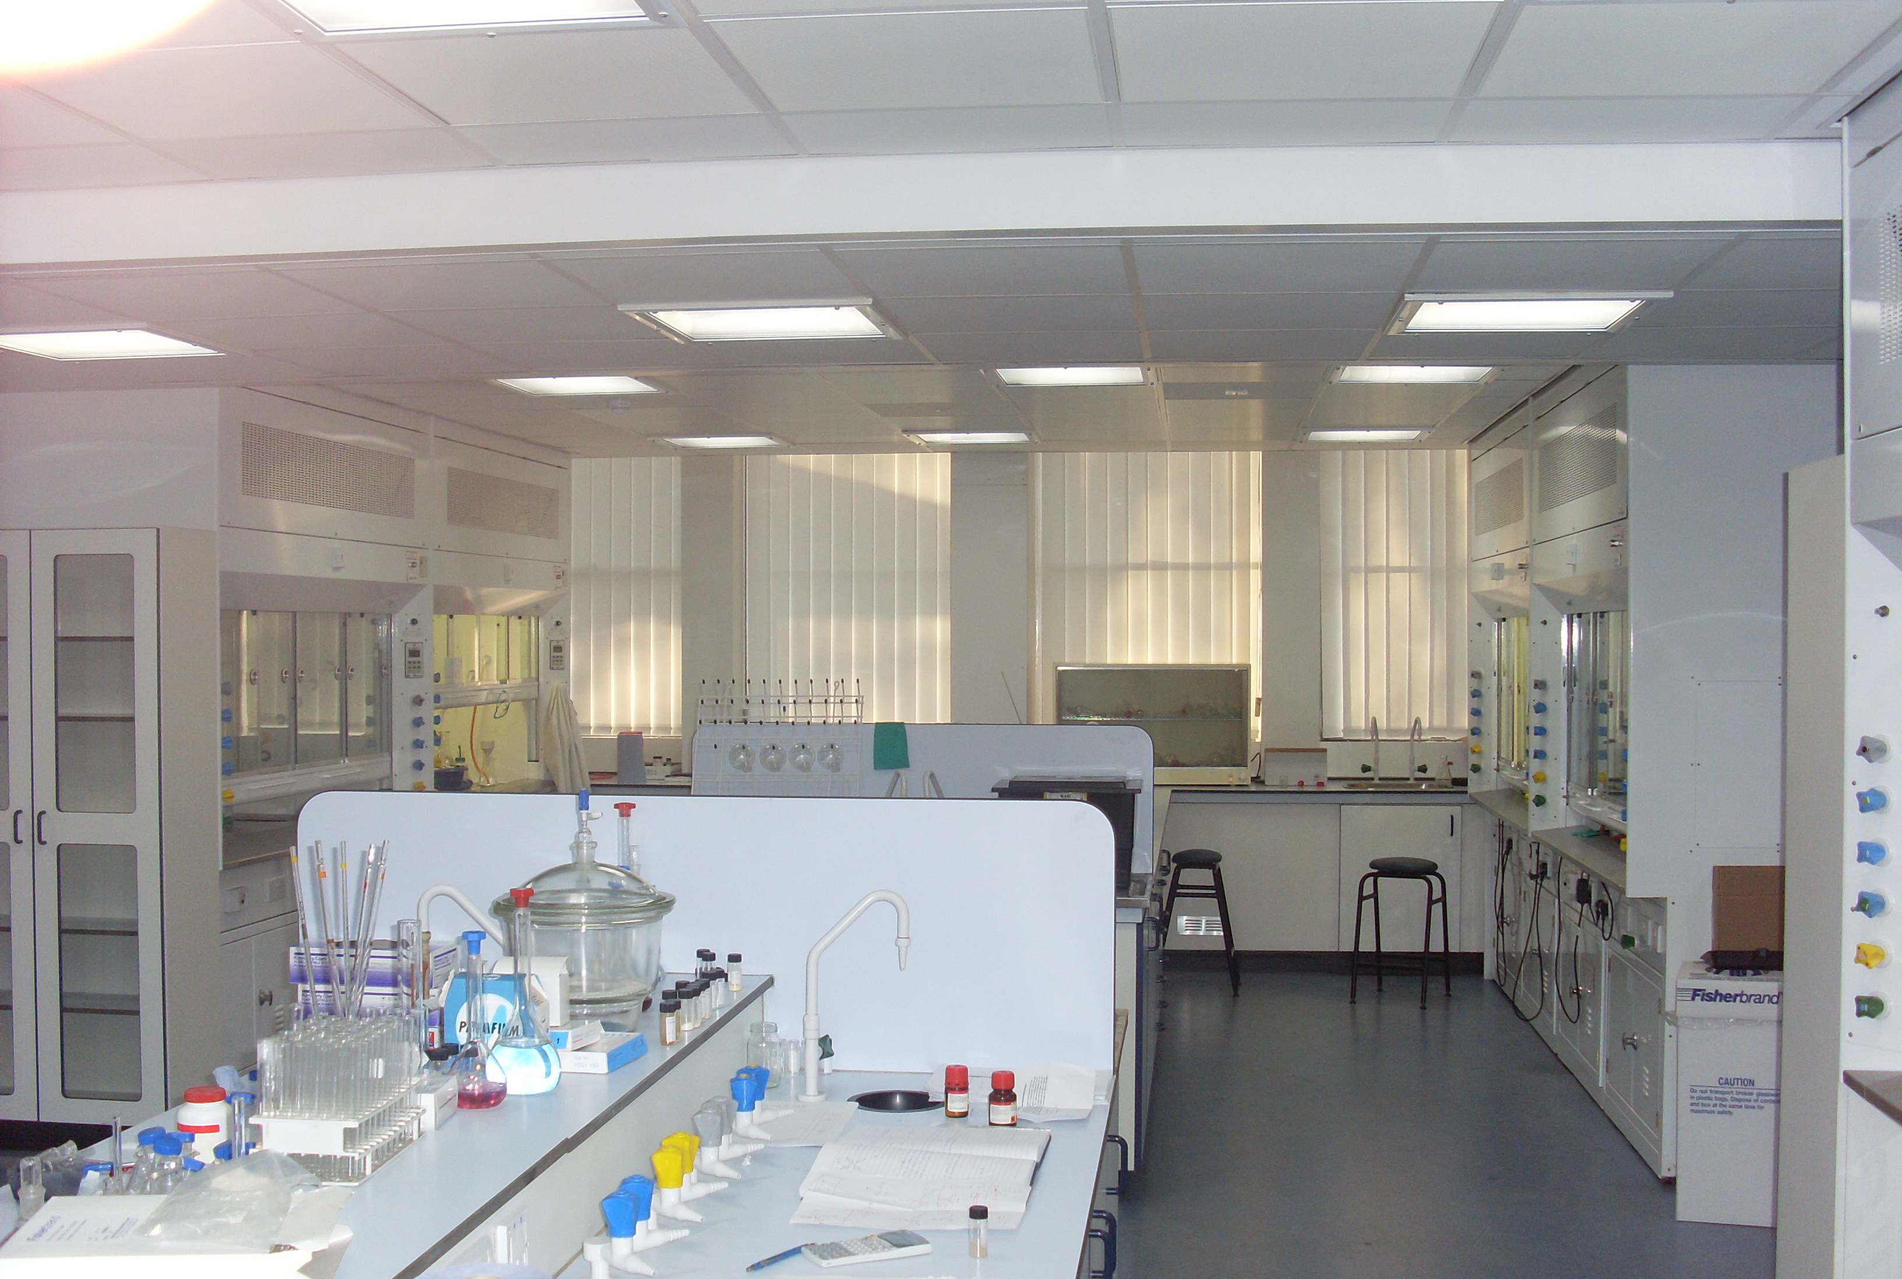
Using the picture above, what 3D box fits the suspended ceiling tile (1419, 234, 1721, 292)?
[{"bbox_3d":[1.257,-0.778,4.304,0.595,0.020,0.595,0,0,7],"label":"suspended ceiling tile"}]

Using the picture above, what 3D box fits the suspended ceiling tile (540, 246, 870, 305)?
[{"bbox_3d":[-0.525,-0.800,4.649,0.600,0.025,0.600,0,0,7],"label":"suspended ceiling tile"}]

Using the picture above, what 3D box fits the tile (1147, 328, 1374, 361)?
[{"bbox_3d":[0.817,-0.791,5.566,0.595,0.020,0.595,0,0,7],"label":"tile"}]

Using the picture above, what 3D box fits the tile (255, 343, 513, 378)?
[{"bbox_3d":[-1.594,-0.796,5.989,0.600,0.025,0.600,0,0,7],"label":"tile"}]

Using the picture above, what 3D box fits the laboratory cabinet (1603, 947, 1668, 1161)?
[{"bbox_3d":[2.455,1.308,6.776,0.500,0.550,0.900,0,0,7],"label":"laboratory cabinet"}]

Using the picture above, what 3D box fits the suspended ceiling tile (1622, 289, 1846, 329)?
[{"bbox_3d":[2.014,-0.813,5.095,0.600,0.020,0.602,0,0,7],"label":"suspended ceiling tile"}]

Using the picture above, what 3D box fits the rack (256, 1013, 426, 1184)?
[{"bbox_3d":[-0.689,0.515,2.370,0.120,0.160,0.230,0,0,5],"label":"rack"}]

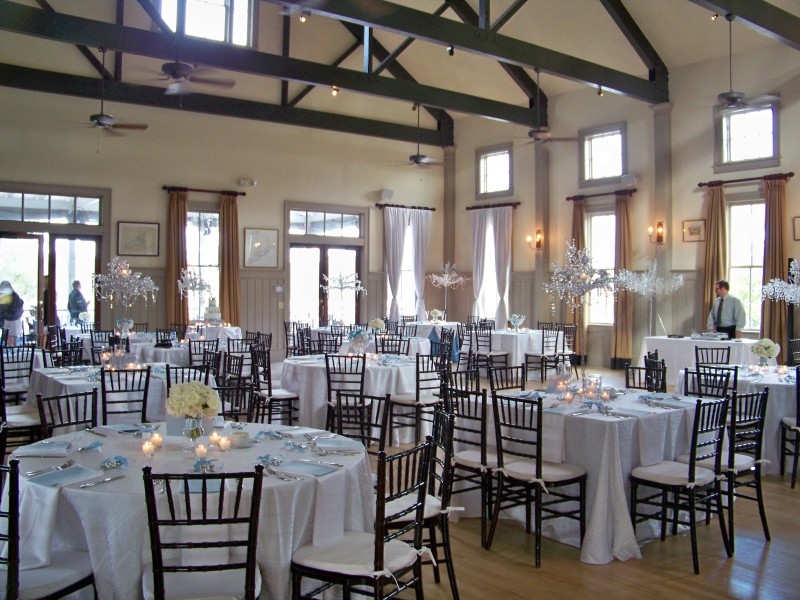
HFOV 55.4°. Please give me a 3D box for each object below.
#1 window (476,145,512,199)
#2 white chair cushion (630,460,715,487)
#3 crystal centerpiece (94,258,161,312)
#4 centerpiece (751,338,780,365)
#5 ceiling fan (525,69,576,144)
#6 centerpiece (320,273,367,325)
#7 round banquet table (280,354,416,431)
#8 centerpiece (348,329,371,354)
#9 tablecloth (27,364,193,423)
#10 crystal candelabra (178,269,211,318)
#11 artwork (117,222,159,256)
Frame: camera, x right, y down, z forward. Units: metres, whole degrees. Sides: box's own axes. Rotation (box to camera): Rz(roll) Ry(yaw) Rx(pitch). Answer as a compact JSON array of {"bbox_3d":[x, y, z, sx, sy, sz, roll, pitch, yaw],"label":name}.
[{"bbox_3d":[2.043,-2.772,16.520,0.120,1.130,1.090,-1,1,-40],"label":"window"},{"bbox_3d":[1.550,0.983,4.320,0.390,0.055,0.390,-1,1,-44],"label":"white chair cushion"},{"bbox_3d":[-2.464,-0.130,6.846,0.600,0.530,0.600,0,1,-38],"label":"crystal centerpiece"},{"bbox_3d":[3.354,0.488,6.989,0.273,0.283,0.273,0,1,26],"label":"centerpiece"},{"bbox_3d":[2.014,-2.831,11.130,1.300,1.120,1.300,-1,1,-40],"label":"ceiling fan"},{"bbox_3d":[-0.989,0.016,13.231,0.788,1.030,0.788,0,1,0],"label":"centerpiece"},{"bbox_3d":[-0.420,0.988,7.780,1.580,0.770,1.580,0,1,0],"label":"round banquet table"},{"bbox_3d":[-0.409,0.455,7.800,0.235,0.285,0.235,0,1,0],"label":"centerpiece"},{"bbox_3d":[-2.463,1.033,6.841,1.340,0.770,1.340,0,1,-38],"label":"tablecloth"},{"bbox_3d":[-2.776,0.074,10.302,0.444,0.990,0.444,-1,1,-38],"label":"crystal candelabra"},{"bbox_3d":[-4.475,-1.037,13.100,0.717,0.581,0.040,-1,1,-38],"label":"artwork"}]

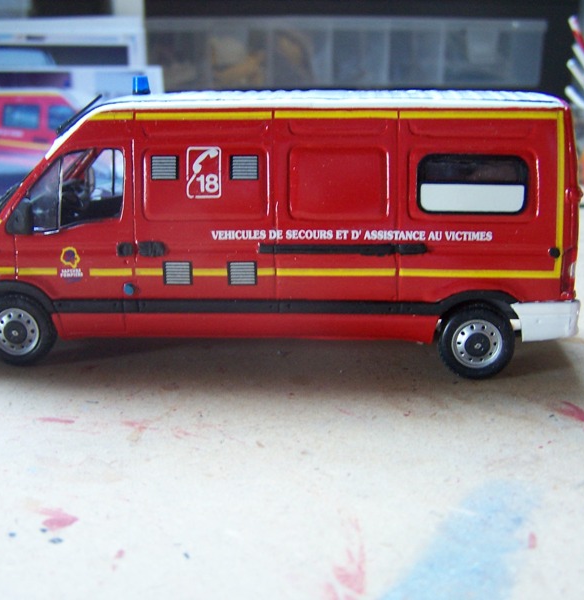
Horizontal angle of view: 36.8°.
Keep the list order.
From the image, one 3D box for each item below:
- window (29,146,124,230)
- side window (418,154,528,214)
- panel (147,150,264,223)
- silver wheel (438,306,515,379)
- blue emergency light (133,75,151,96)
[{"bbox_3d":[-0.044,-0.022,0.176,0.020,0.016,0.002,1,7,4],"label":"window"},{"bbox_3d":[0.035,-0.022,0.170,0.021,0.011,0.002,1,7,4],"label":"side window"},{"bbox_3d":[-0.017,-0.023,0.174,0.024,0.014,0.002,1,7,4],"label":"panel"},{"bbox_3d":[0.037,0.008,0.178,0.015,0.015,0.005,1,14,4],"label":"silver wheel"},{"bbox_3d":[-0.032,-0.046,0.188,0.004,0.004,0.004,1,14,4],"label":"blue emergency light"}]

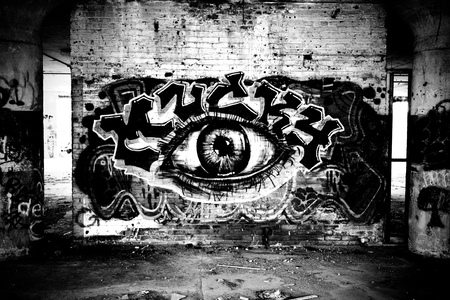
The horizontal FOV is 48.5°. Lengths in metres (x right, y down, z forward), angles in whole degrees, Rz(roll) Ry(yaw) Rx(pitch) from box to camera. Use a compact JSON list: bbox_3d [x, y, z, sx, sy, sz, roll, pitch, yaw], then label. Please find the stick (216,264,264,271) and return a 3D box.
[{"bbox_3d":[0.159,1.255,5.332,0.507,0.014,0.017,1,3,19],"label":"stick"}]

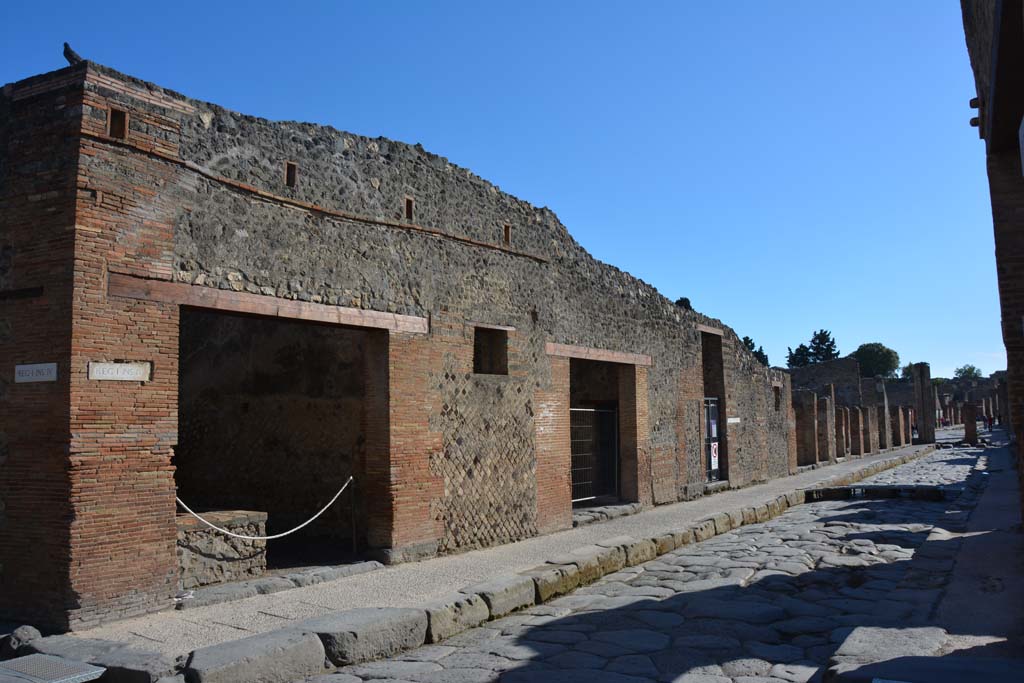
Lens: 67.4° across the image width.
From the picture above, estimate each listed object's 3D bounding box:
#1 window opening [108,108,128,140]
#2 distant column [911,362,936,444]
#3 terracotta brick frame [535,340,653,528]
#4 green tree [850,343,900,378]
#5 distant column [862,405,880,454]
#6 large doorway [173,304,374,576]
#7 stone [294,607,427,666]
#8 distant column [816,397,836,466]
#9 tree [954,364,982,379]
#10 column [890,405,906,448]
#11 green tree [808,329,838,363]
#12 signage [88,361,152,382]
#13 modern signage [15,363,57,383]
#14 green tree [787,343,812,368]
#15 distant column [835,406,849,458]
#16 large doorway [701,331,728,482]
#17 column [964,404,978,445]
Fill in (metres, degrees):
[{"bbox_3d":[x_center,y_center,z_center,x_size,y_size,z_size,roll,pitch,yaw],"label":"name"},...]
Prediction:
[{"bbox_3d":[-4.060,-2.239,7.925,0.180,0.306,0.191,-4,-6,36],"label":"window opening"},{"bbox_3d":[28.360,4.278,53.000,1.400,5.500,1.400,-4,-6,34],"label":"distant column"},{"bbox_3d":[1.364,1.555,13.290,0.450,2.870,4.200,-4,-6,34],"label":"terracotta brick frame"},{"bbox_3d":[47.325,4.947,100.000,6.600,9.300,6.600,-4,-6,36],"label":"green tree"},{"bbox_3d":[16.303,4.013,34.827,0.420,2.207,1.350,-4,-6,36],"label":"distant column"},{"bbox_3d":[-2.330,1.057,7.842,0.450,2.560,2.650,-4,-6,34],"label":"large doorway"},{"bbox_3d":[-1.440,2.880,7.500,0.520,0.350,1.200,-4,-6,36],"label":"stone"},{"bbox_3d":[11.827,3.335,28.884,0.420,2.518,0.950,-4,-6,36],"label":"distant column"},{"bbox_3d":[77.321,8.128,129.647,4.400,8.000,4.400,-4,-6,30],"label":"tree"},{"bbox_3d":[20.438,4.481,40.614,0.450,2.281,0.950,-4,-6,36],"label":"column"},{"bbox_3d":[36.569,3.459,89.585,3.500,9.500,3.500,-3,-5,22],"label":"green tree"},{"bbox_3d":[-3.923,0.304,7.705,0.040,0.191,0.595,-4,-6,36],"label":"signage"},{"bbox_3d":[-3.770,0.251,6.089,0.508,0.142,0.030,-3,-5,24],"label":"modern signage"},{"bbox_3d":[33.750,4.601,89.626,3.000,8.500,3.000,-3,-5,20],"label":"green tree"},{"bbox_3d":[13.253,3.649,30.898,0.380,2.058,0.500,-4,-6,36],"label":"distant column"},{"bbox_3d":[4.570,1.594,18.091,0.400,3.500,1.520,-4,-6,34],"label":"large doorway"},{"bbox_3d":[34.622,6.267,58.000,0.850,3.050,0.850,-4,-6,34],"label":"column"}]

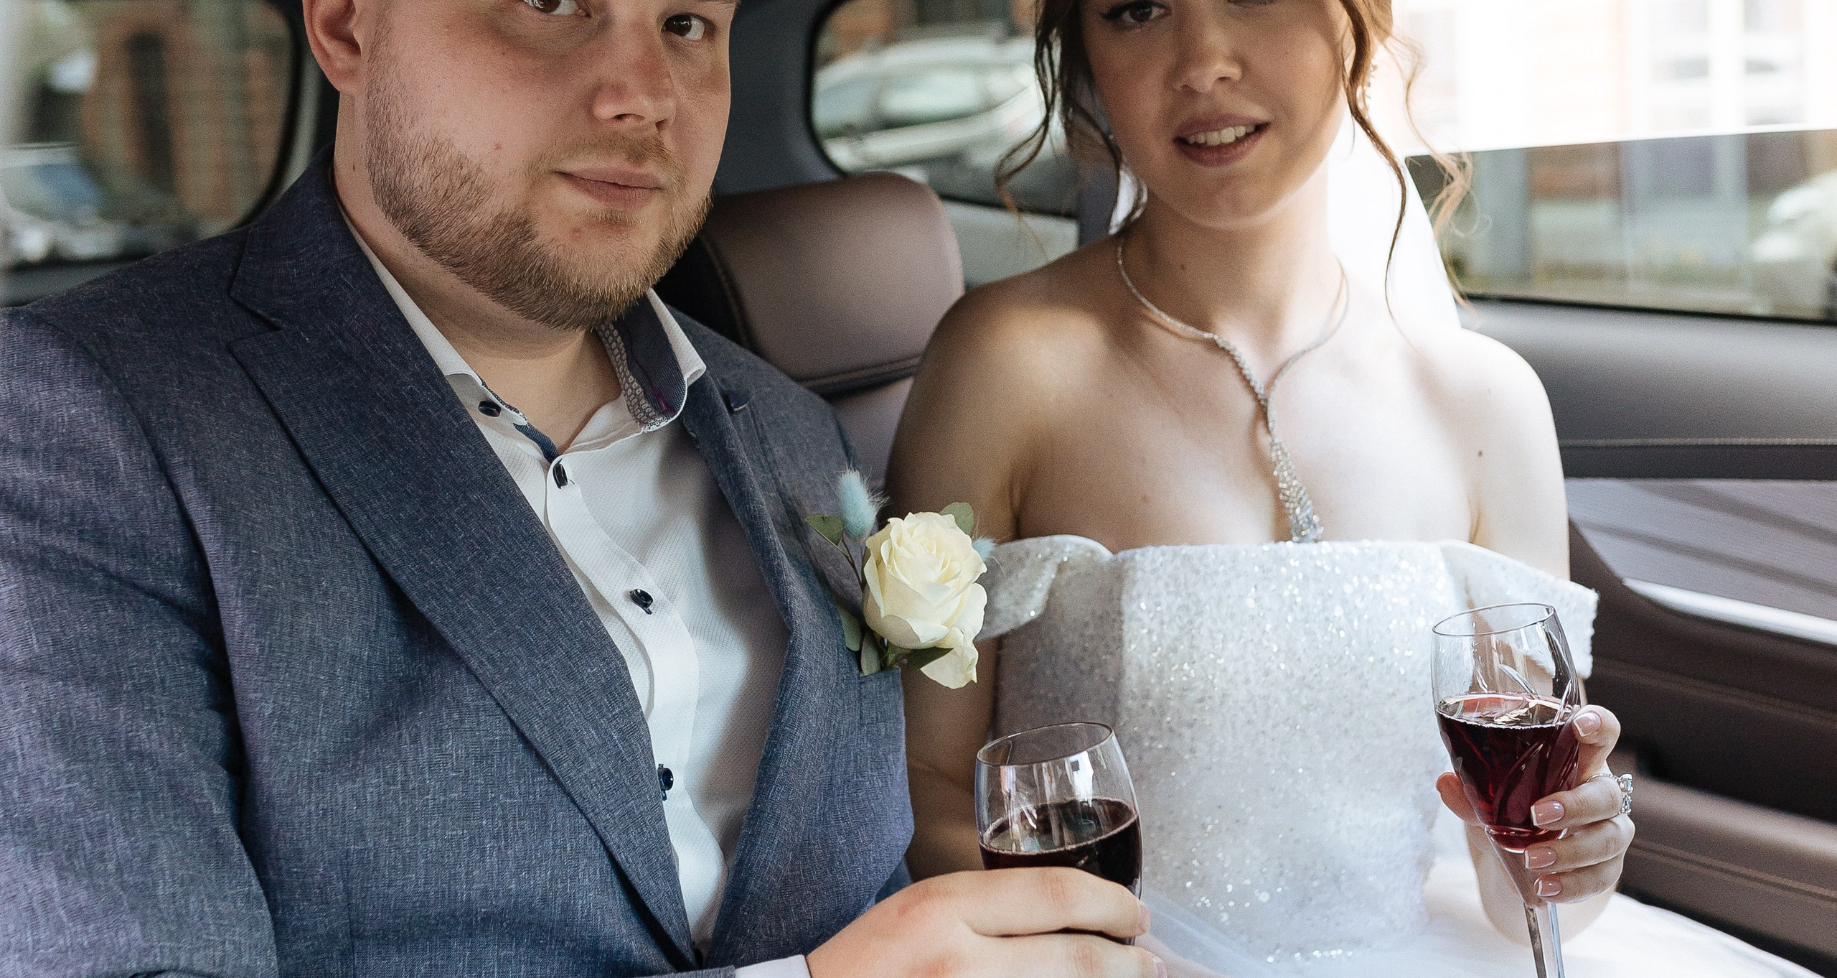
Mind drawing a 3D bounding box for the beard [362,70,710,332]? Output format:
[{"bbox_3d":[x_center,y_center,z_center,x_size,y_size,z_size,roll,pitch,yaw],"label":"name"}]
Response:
[{"bbox_3d":[-0.144,-0.116,1.100,0.135,0.097,0.095,3,8,-40],"label":"beard"}]

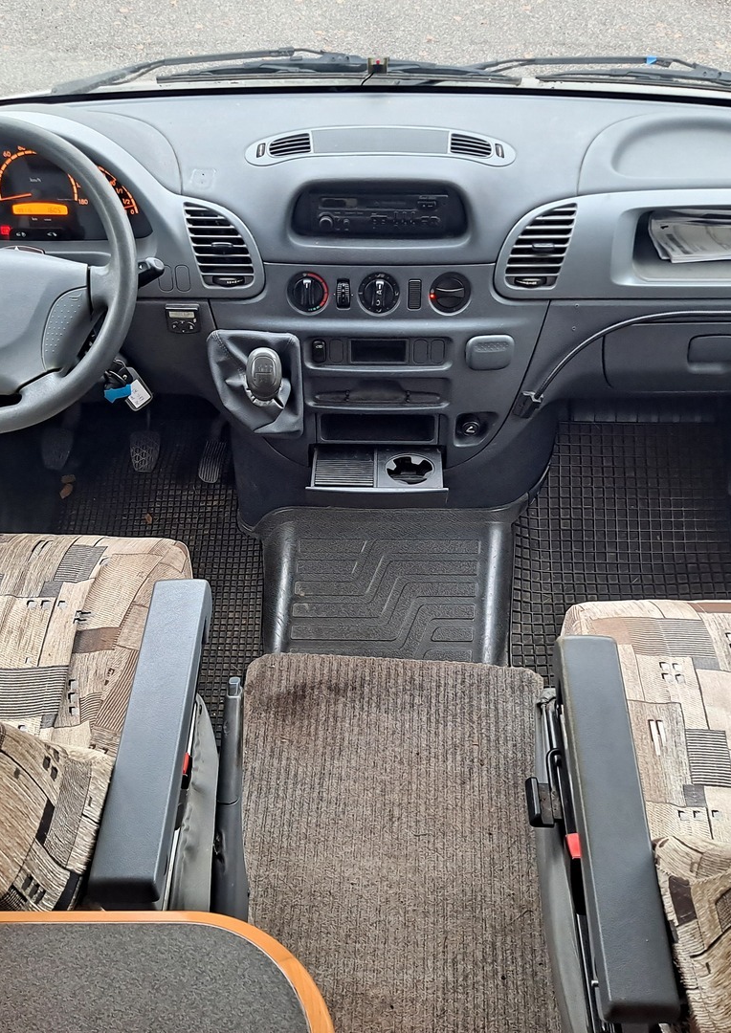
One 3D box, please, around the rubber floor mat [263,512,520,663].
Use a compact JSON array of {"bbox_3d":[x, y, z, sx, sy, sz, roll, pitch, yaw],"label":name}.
[{"bbox_3d":[0.035,0.129,1.734,0.440,0.110,0.340,0,58,0],"label":"rubber floor mat"}]

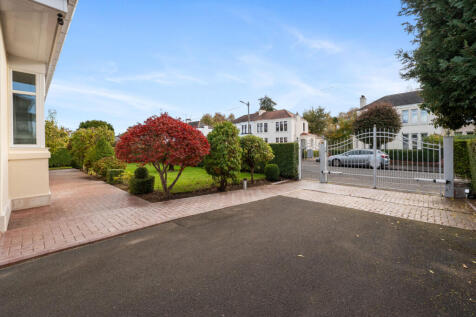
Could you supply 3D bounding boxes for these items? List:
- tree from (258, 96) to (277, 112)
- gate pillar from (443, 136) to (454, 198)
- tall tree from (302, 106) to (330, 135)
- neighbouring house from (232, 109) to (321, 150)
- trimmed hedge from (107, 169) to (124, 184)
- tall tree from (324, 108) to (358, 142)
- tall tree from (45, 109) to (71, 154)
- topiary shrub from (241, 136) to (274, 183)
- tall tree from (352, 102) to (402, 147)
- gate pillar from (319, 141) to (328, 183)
[{"bbox_3d":[7.973,-9.324,50.000,5.800,14.500,5.600,0,3,0],"label":"tree"},{"bbox_3d":[6.950,0.290,6.100,0.200,1.980,0.200,-1,0,-42],"label":"gate pillar"},{"bbox_3d":[16.124,-5.854,38.000,5.900,9.200,5.600,0,3,0],"label":"tall tree"},{"bbox_3d":[6.850,-4.850,37.200,12.200,8.600,9.800,-1,0,36],"label":"neighbouring house"},{"bbox_3d":[-4.750,0.670,7.150,0.540,0.560,0.540,2,3,42],"label":"trimmed hedge"},{"bbox_3d":[19.581,-5.203,35.000,6.300,8.400,5.800,0,3,0],"label":"tall tree"},{"bbox_3d":[-13.886,-1.627,14.000,2.900,4.200,2.700,0,3,0],"label":"tall tree"},{"bbox_3d":[0.880,0.000,8.600,1.550,2.220,1.500,-1,0,6],"label":"topiary shrub"},{"bbox_3d":[13.900,-2.600,18.500,4.000,5.900,4.000,-1,0,37],"label":"tall tree"},{"bbox_3d":[4.250,0.210,9.150,0.200,1.990,0.200,-1,0,-42],"label":"gate pillar"}]

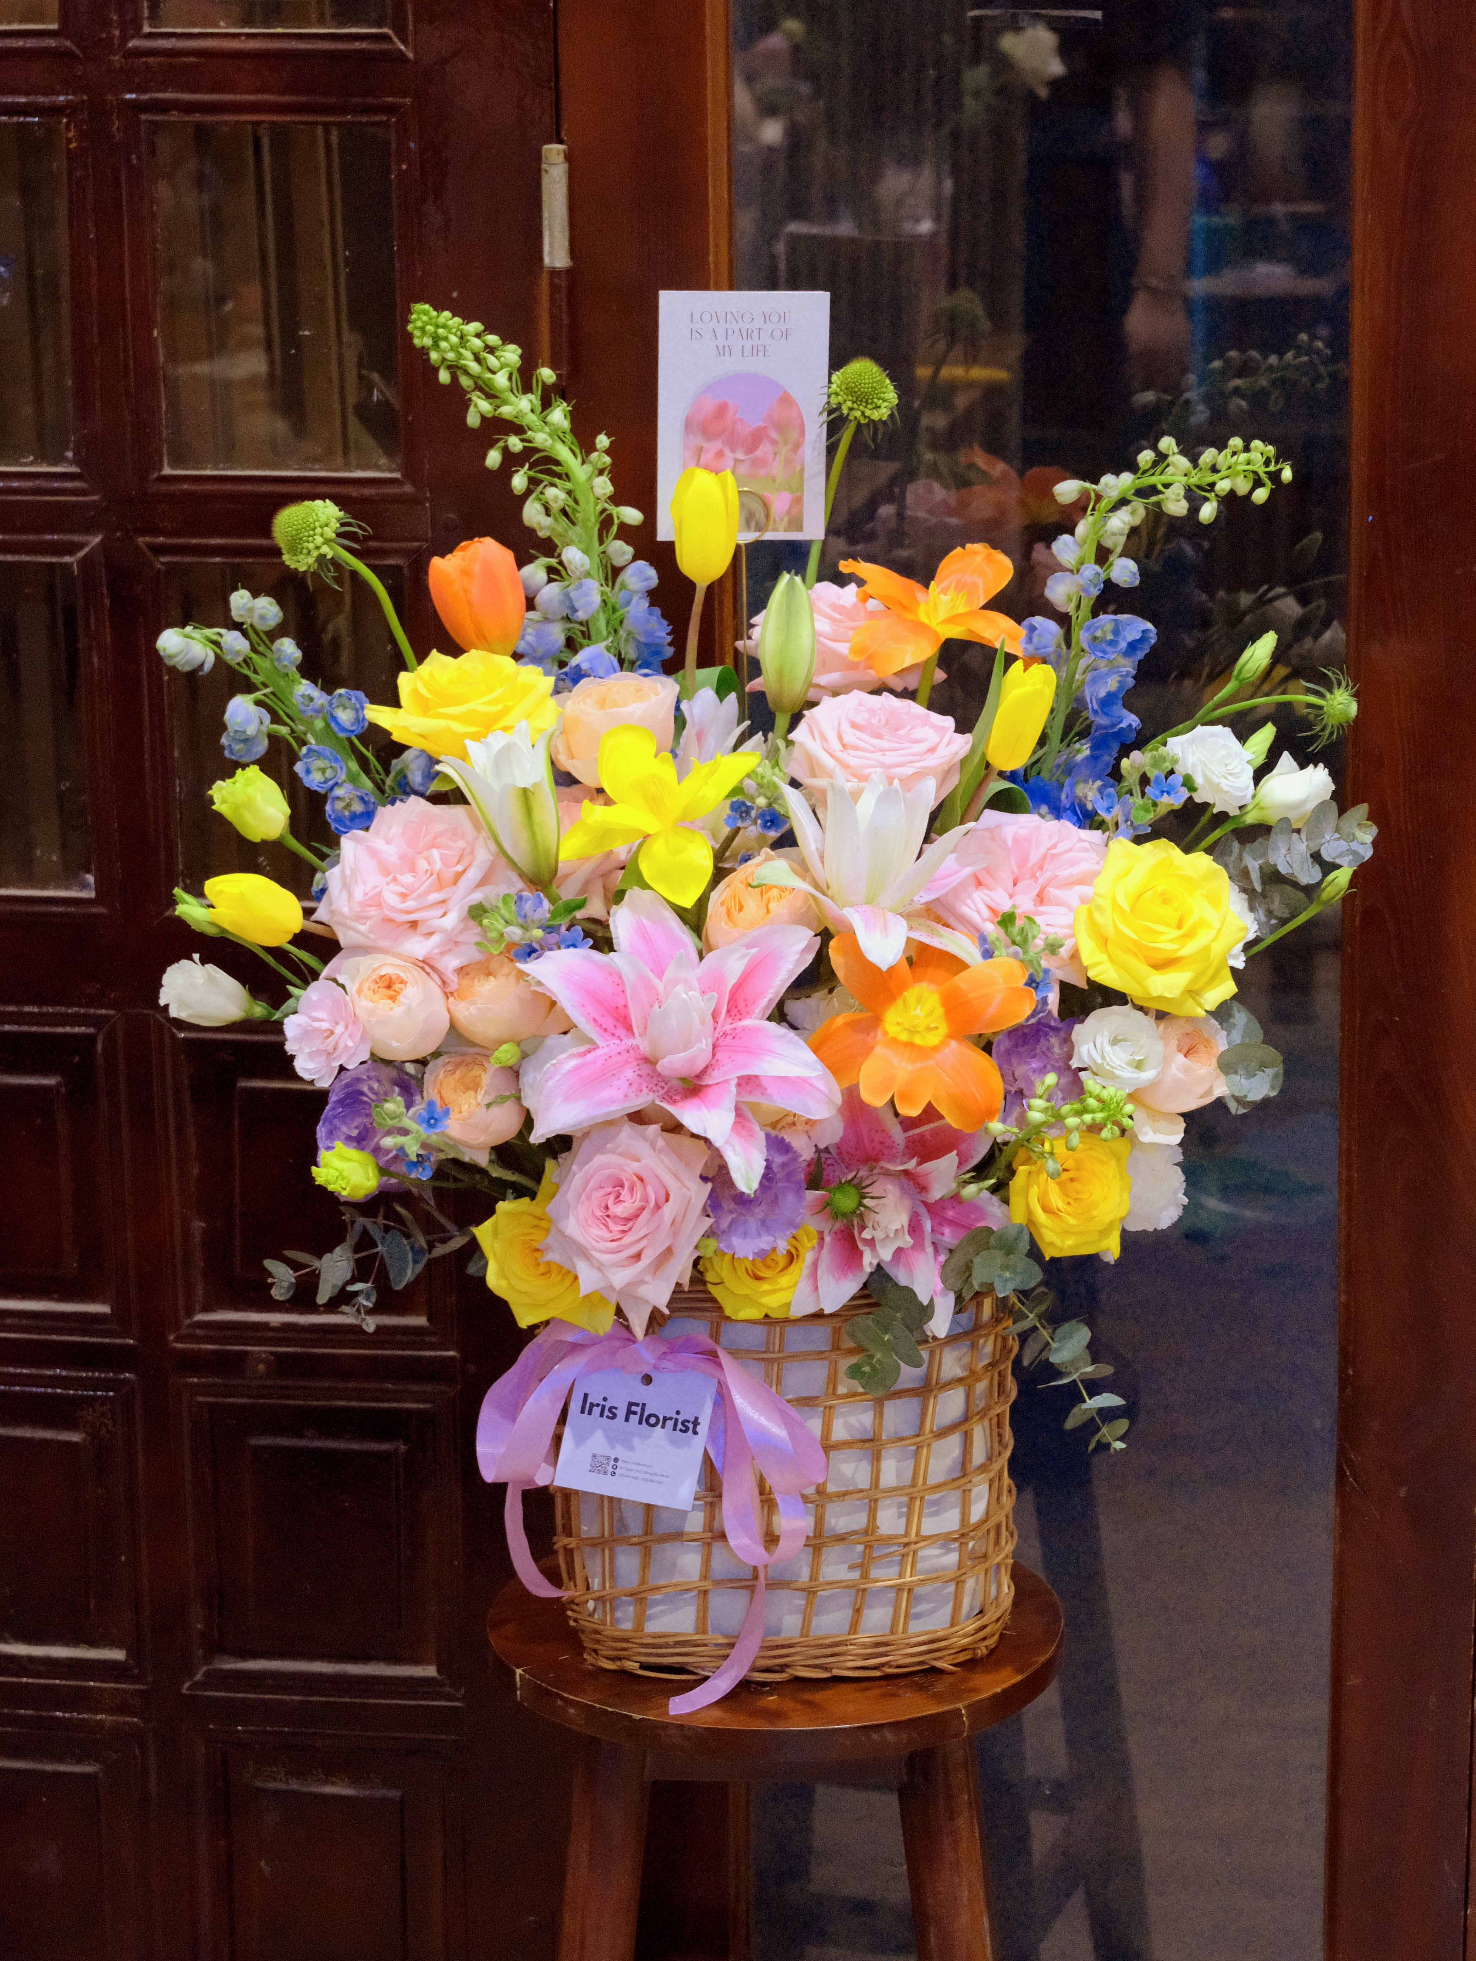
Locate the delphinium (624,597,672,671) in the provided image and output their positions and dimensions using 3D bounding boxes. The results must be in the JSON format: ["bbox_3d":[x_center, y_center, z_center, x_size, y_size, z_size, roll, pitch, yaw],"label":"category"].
[{"bbox_3d":[-0.050,-0.190,2.544,0.030,0.038,0.030,-1,53,-32],"label":"delphinium"}]

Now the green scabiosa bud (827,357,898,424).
[{"bbox_3d":[0.068,-0.323,2.520,0.037,0.036,0.037,9,13,0],"label":"green scabiosa bud"}]

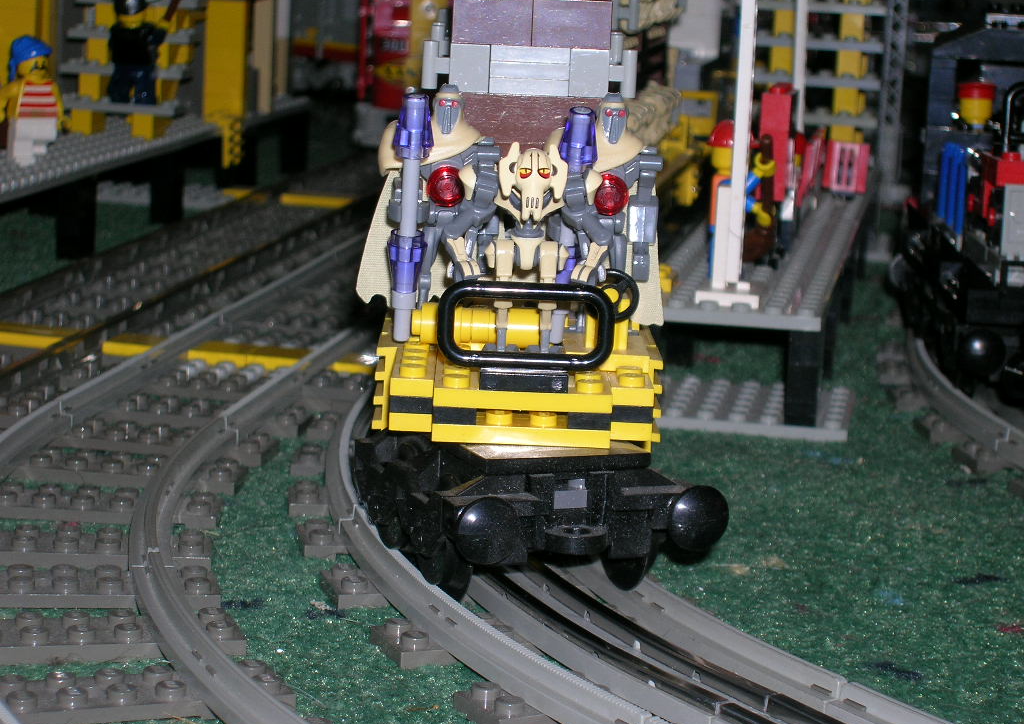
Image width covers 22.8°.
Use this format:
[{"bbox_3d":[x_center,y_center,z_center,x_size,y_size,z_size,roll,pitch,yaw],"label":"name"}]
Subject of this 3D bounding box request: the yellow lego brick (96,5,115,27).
[{"bbox_3d":[-0.152,-0.131,0.963,0.008,0.010,0.009,4,10,12],"label":"yellow lego brick"}]

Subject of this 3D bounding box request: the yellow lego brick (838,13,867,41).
[{"bbox_3d":[0.123,-0.121,0.921,0.008,0.010,0.009,4,10,10],"label":"yellow lego brick"}]

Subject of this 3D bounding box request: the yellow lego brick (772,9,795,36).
[{"bbox_3d":[0.100,-0.122,0.925,0.008,0.010,0.009,4,10,10],"label":"yellow lego brick"}]

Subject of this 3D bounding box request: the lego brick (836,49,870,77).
[{"bbox_3d":[0.121,-0.107,0.915,0.008,0.010,0.009,4,10,10],"label":"lego brick"}]

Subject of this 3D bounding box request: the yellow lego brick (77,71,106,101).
[{"bbox_3d":[-0.156,-0.103,0.951,0.008,0.010,0.009,4,10,12],"label":"yellow lego brick"}]

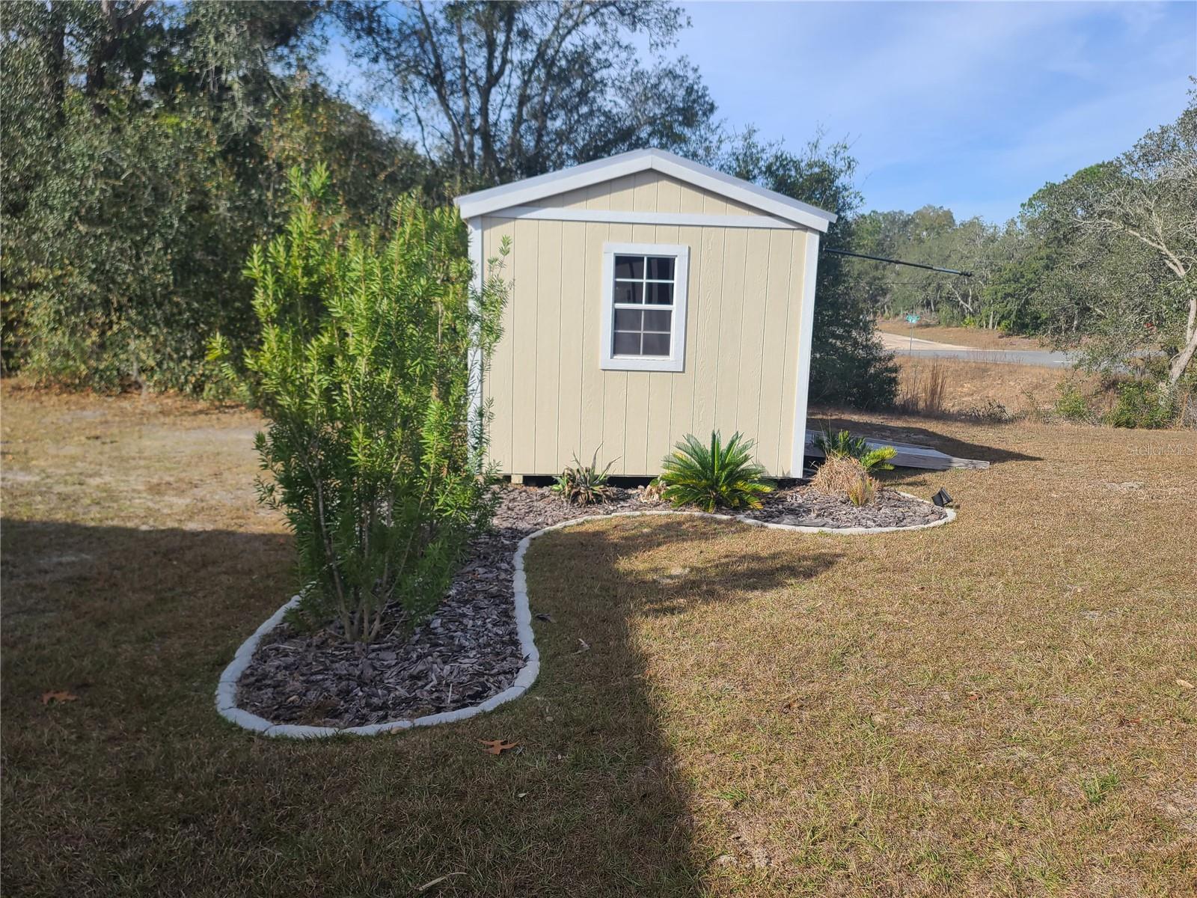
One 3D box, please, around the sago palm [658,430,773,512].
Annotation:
[{"bbox_3d":[0.989,0.139,7.289,0.970,0.600,0.930,1,9,-5],"label":"sago palm"}]

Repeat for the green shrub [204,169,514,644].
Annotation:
[{"bbox_3d":[-1.058,-0.180,3.919,1.320,2.160,1.250,1,9,-5],"label":"green shrub"}]

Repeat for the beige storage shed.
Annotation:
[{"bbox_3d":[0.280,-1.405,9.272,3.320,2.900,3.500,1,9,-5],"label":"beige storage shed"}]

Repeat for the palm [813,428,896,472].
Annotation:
[{"bbox_3d":[2.436,0.049,8.254,0.850,0.580,0.800,1,9,-5],"label":"palm"}]

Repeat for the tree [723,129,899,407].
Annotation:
[{"bbox_3d":[3.996,-3.333,16.202,3.700,5.300,3.500,1,9,-5],"label":"tree"}]

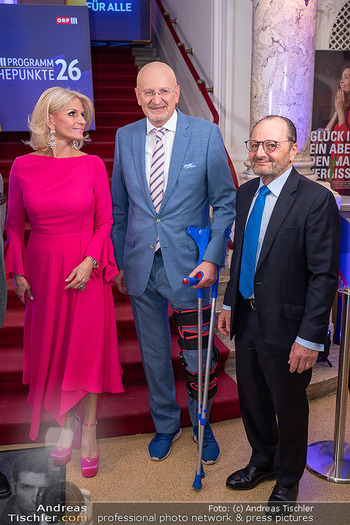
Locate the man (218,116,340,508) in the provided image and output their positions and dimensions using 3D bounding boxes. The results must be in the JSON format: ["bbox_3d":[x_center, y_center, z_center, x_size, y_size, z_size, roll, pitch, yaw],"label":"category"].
[{"bbox_3d":[0.438,0.223,2.288,0.540,1.660,0.370,10,16,44],"label":"man"}]

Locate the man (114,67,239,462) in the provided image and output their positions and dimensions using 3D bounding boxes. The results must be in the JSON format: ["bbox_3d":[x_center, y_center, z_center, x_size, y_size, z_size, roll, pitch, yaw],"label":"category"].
[{"bbox_3d":[-0.005,0.053,2.542,0.560,1.910,0.420,4,18,17],"label":"man"}]

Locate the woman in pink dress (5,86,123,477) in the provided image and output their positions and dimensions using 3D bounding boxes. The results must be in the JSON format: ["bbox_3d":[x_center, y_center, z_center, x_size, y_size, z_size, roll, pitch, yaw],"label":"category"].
[{"bbox_3d":[-0.514,0.116,2.499,0.540,1.810,0.420,-2,11,-5],"label":"woman in pink dress"}]

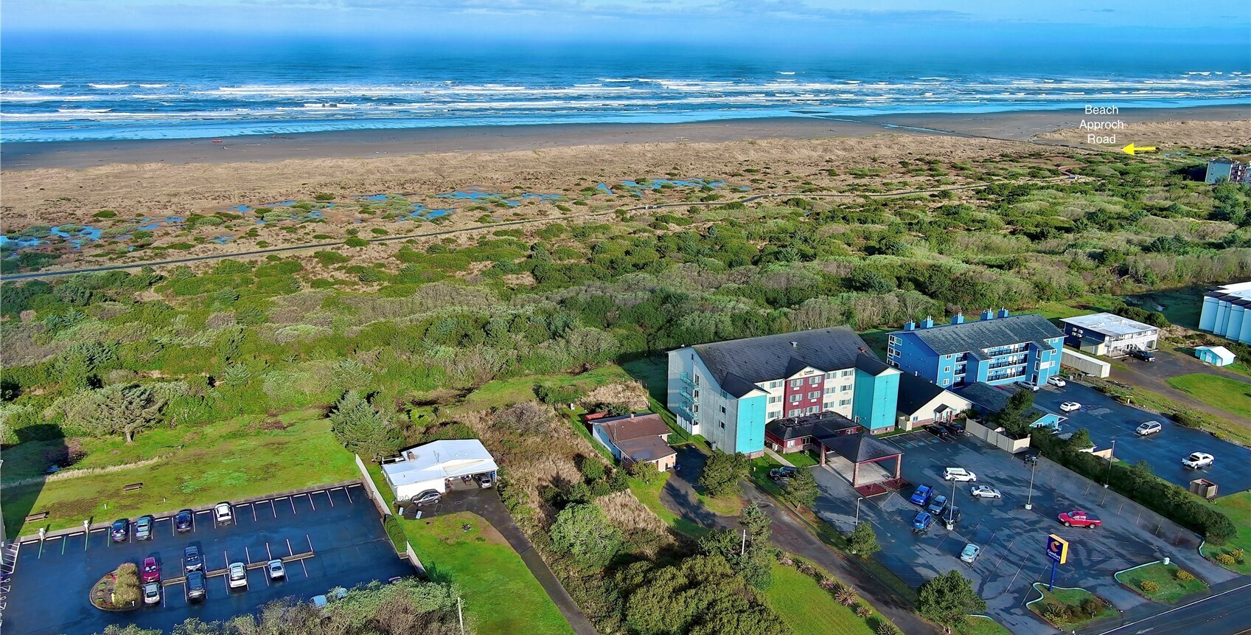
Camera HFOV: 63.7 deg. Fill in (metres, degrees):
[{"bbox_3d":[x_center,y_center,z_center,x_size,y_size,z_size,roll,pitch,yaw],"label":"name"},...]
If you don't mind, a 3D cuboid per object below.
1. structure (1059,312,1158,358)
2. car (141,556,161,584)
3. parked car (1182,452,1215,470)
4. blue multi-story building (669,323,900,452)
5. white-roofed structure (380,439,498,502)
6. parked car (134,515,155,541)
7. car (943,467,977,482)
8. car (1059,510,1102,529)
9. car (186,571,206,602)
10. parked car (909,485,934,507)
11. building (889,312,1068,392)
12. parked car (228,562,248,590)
[{"bbox_3d":[112.060,4.030,233.890,15.510,5.430,15.300,-7,18,-23],"label":"structure"},{"bbox_3d":[-62.010,33.034,131.712,1.850,1.580,4.600,-7,18,-23],"label":"car"},{"bbox_3d":[94.656,23.683,166.319,5.500,1.850,1.980,-8,18,-25],"label":"parked car"},{"bbox_3d":[28.670,11.550,186.780,34.120,15.580,27.000,-7,18,-23],"label":"blue multi-story building"},{"bbox_3d":[-30.350,24.150,163.730,16.780,3.380,12.900,-7,18,-23],"label":"white-roofed structure"},{"bbox_3d":[-69.390,30.180,145.290,1.830,1.500,4.750,-6,17,-22],"label":"parked car"},{"bbox_3d":[53.493,25.226,161.073,5.050,1.780,1.970,3,16,11],"label":"car"},{"bbox_3d":[67.280,29.810,149.250,5.500,1.820,1.970,3,16,10],"label":"car"},{"bbox_3d":[-55.600,34.400,130.460,1.930,1.800,4.950,-7,18,-23],"label":"car"},{"bbox_3d":[45.389,27.065,154.670,1.920,1.780,5.200,11,20,34],"label":"parked car"},{"bbox_3d":[73.382,6.508,207.669,33.596,12.235,20.659,-7,17,-23],"label":"building"},{"bbox_3d":[-50.199,33.256,130.597,1.970,1.770,4.950,-7,18,-23],"label":"parked car"}]

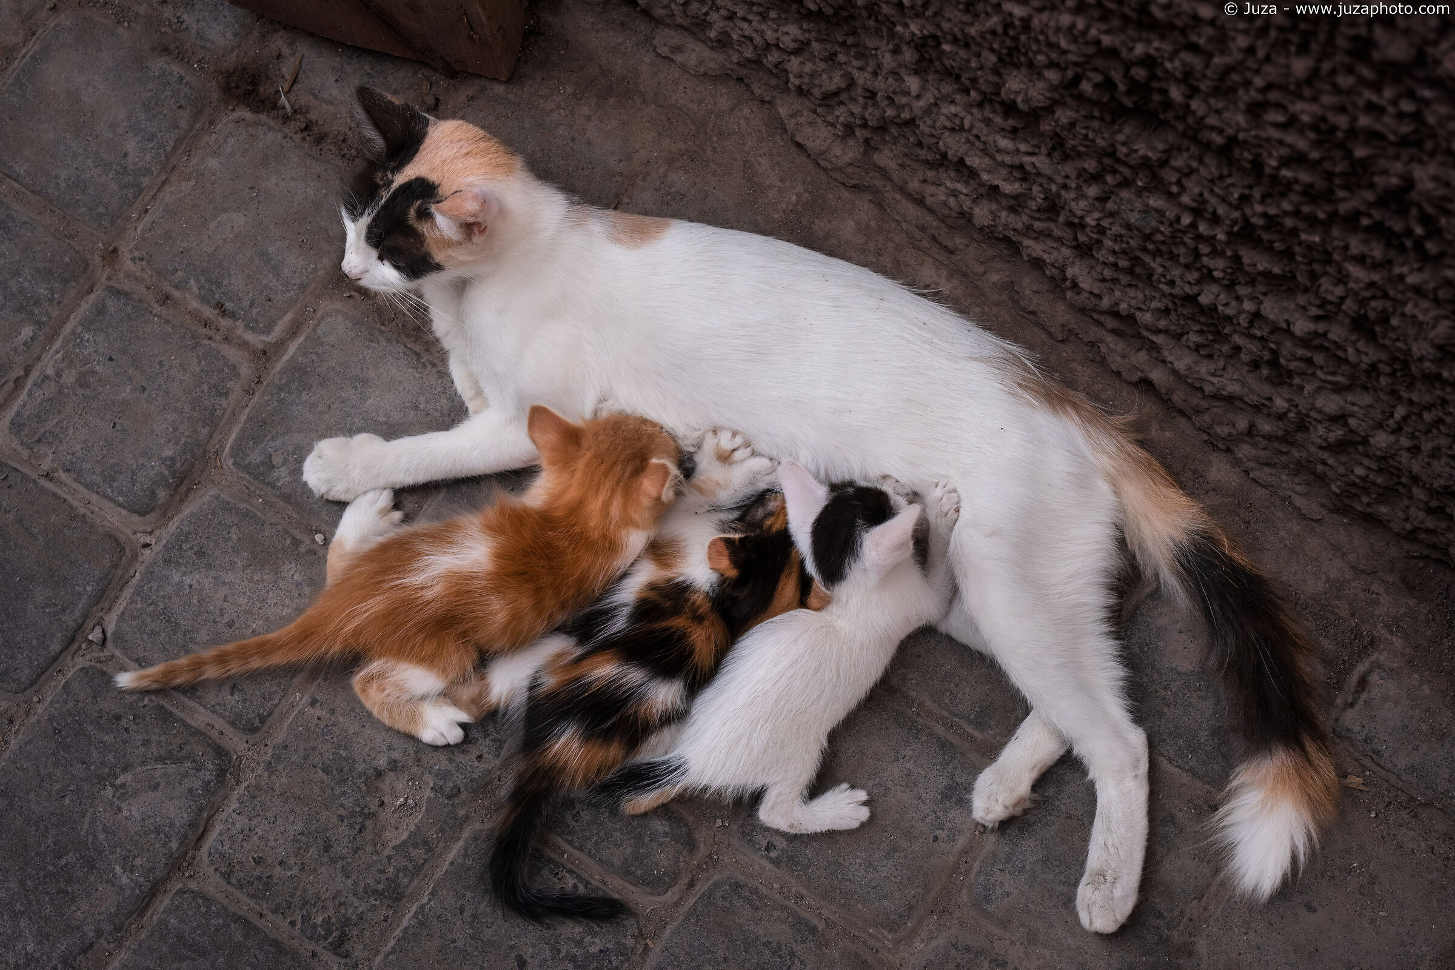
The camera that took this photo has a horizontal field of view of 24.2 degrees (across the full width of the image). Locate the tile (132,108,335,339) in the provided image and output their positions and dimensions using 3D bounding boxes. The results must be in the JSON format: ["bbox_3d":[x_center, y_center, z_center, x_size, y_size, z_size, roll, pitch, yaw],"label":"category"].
[{"bbox_3d":[-0.263,-0.138,1.858,0.091,0.027,0.102,31,69,6],"label":"tile"}]

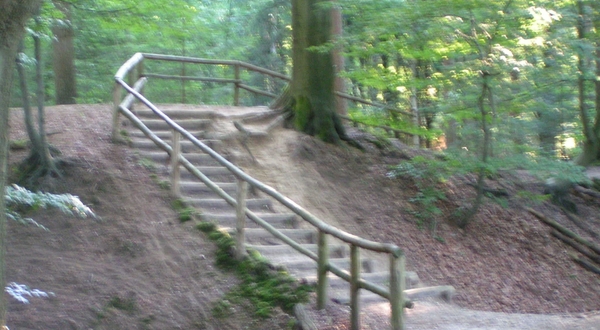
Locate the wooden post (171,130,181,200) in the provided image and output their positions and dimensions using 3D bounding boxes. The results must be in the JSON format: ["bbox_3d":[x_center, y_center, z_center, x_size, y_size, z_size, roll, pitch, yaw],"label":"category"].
[{"bbox_3d":[-1.848,-0.007,21.100,0.120,1.009,0.120,0,-1,0],"label":"wooden post"}]

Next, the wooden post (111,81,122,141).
[{"bbox_3d":[-2.995,-0.865,23.200,0.120,0.963,0.120,0,-1,0],"label":"wooden post"}]

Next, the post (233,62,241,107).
[{"bbox_3d":[-1.330,-1.673,30.000,0.120,0.981,0.120,0,-1,0],"label":"post"}]

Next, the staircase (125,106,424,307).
[{"bbox_3d":[-0.550,0.389,21.497,1.650,2.850,7.900,0,-1,-26],"label":"staircase"}]

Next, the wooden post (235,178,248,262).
[{"bbox_3d":[-0.786,0.732,19.100,0.125,1.102,0.125,0,-1,0],"label":"wooden post"}]

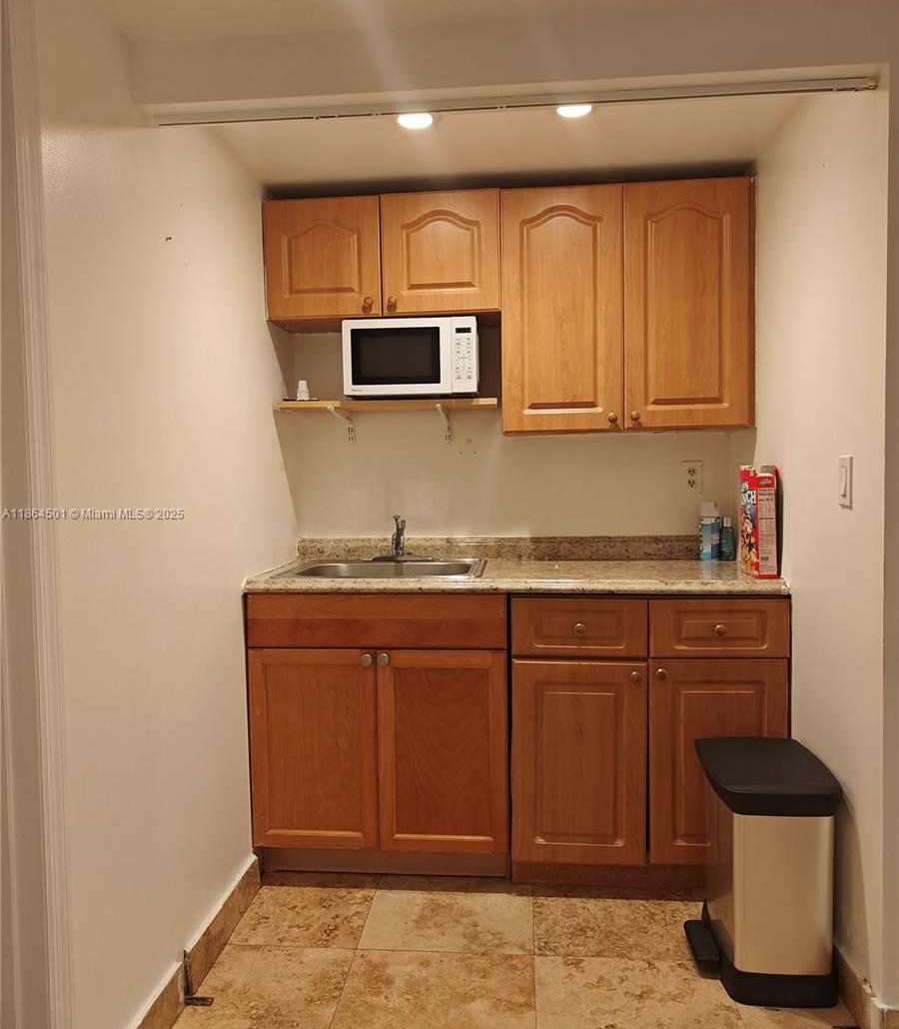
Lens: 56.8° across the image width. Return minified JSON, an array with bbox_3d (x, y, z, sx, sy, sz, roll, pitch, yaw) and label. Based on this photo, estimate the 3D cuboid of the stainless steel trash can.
[{"bbox_3d":[0.768,0.873,2.092,0.299,0.500,0.385,0,3,5],"label":"stainless steel trash can"}]

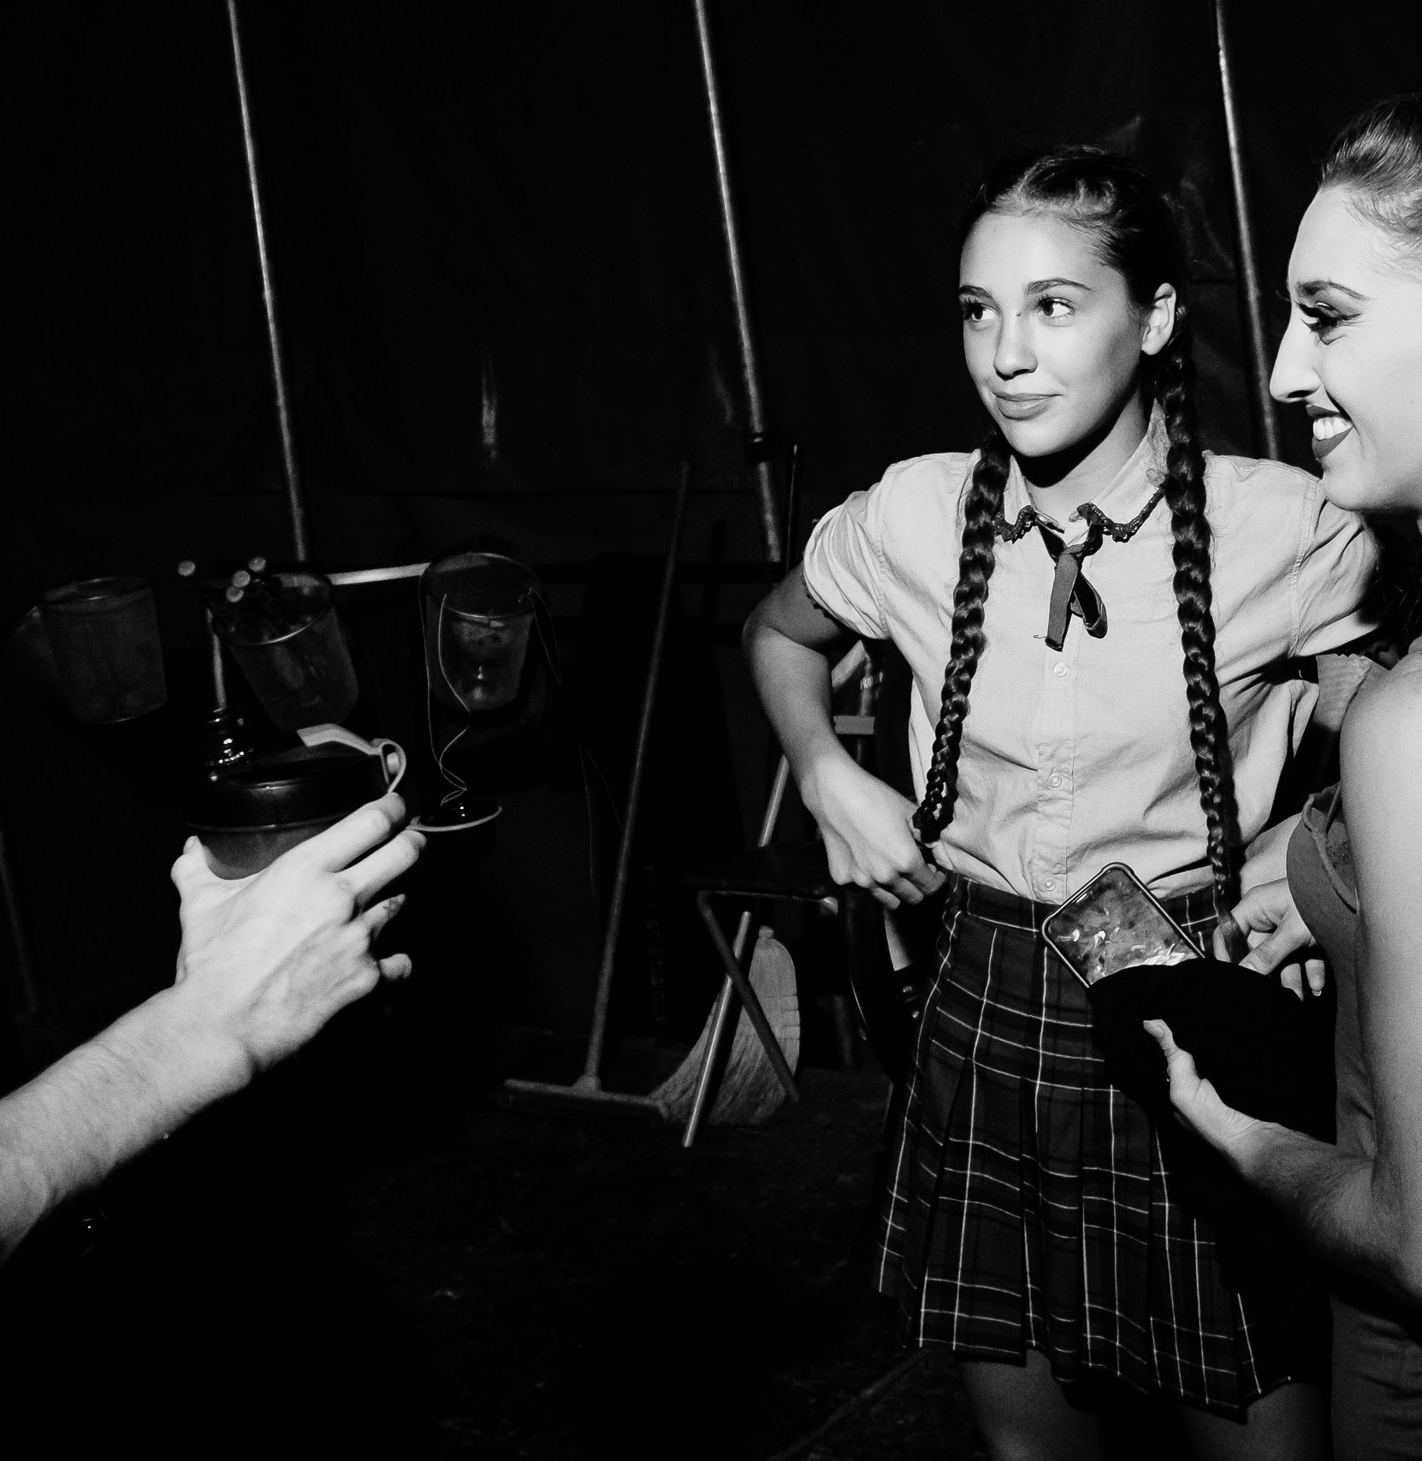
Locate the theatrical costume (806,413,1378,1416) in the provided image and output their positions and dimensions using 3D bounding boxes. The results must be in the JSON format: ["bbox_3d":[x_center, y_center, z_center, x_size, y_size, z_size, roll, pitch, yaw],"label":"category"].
[{"bbox_3d":[0.327,0.131,1.403,0.450,0.790,0.290,5,16,22],"label":"theatrical costume"}]

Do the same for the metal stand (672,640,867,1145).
[{"bbox_3d":[0.180,0.310,3.045,0.380,0.870,0.420,7,17,26],"label":"metal stand"}]

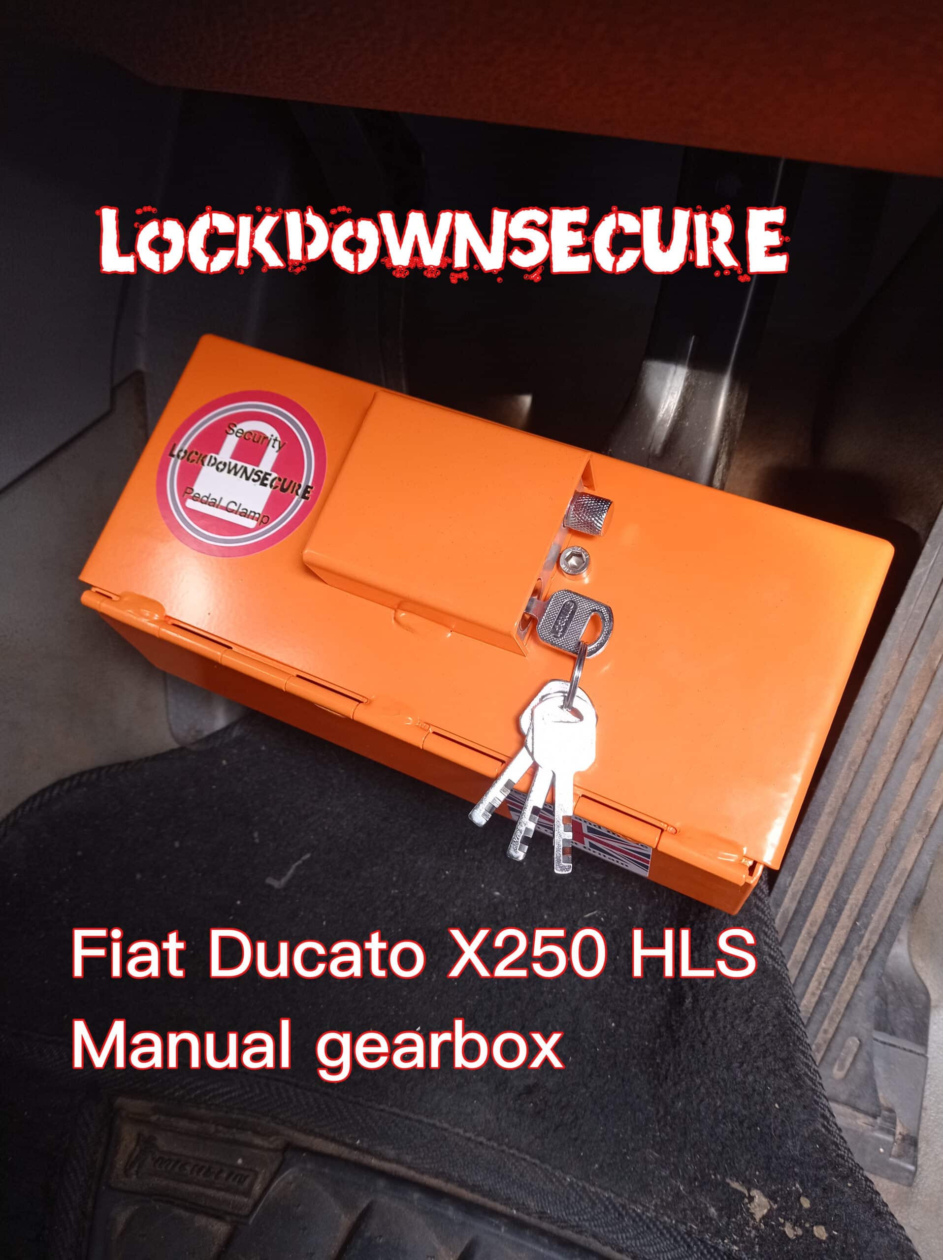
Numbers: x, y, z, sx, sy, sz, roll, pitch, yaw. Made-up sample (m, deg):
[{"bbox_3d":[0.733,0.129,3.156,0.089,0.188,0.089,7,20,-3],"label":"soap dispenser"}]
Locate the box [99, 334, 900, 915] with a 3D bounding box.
[{"bbox_3d":[-0.007,-0.014,0.465,0.337,0.112,0.157,21,80,17],"label":"box"}]

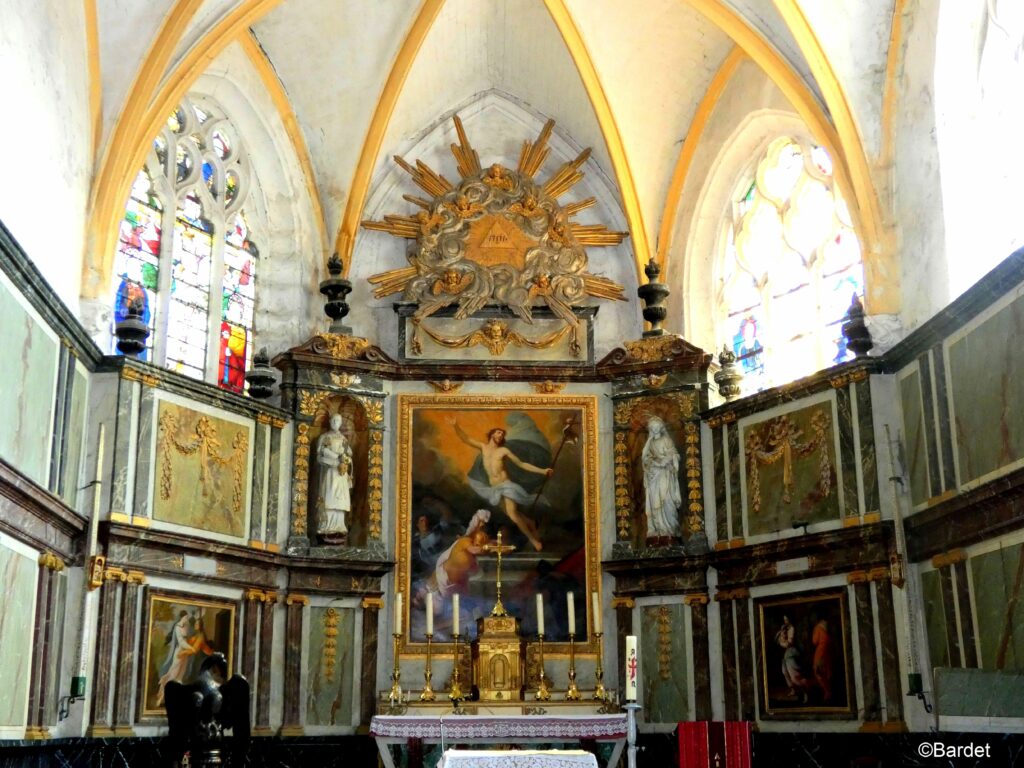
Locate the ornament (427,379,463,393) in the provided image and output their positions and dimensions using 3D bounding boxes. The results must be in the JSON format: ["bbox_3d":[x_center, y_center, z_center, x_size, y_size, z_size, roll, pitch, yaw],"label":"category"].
[{"bbox_3d":[-0.759,0.020,14.513,0.407,0.124,0.114,1,-15,-4],"label":"ornament"}]

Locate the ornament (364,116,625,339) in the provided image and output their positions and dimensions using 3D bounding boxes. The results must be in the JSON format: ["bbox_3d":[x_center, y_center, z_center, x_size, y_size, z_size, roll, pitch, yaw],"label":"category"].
[{"bbox_3d":[-0.215,-1.898,15.035,3.038,2.472,0.427,1,-15,-4],"label":"ornament"}]

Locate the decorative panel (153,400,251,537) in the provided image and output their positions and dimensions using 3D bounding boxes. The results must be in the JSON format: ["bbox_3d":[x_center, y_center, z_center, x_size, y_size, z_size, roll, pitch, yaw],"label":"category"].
[{"bbox_3d":[-3.025,0.858,12.489,0.076,1.154,1.339,-8,-17,26],"label":"decorative panel"}]

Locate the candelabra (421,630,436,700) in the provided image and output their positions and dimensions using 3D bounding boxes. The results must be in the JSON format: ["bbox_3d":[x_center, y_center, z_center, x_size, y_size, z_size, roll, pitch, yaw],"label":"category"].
[{"bbox_3d":[-0.866,2.931,13.189,0.158,0.675,0.158,1,-15,-4],"label":"candelabra"}]

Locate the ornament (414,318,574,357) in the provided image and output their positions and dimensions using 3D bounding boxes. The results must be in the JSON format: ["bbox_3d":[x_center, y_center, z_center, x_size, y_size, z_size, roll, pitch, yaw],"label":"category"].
[{"bbox_3d":[-0.171,-0.509,14.095,1.823,0.402,0.150,0,-16,0],"label":"ornament"}]

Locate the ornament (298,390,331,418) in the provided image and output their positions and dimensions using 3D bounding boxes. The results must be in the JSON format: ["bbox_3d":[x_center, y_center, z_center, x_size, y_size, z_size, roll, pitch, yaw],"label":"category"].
[{"bbox_3d":[-2.086,0.208,13.542,0.340,0.250,0.070,8,-18,-28],"label":"ornament"}]

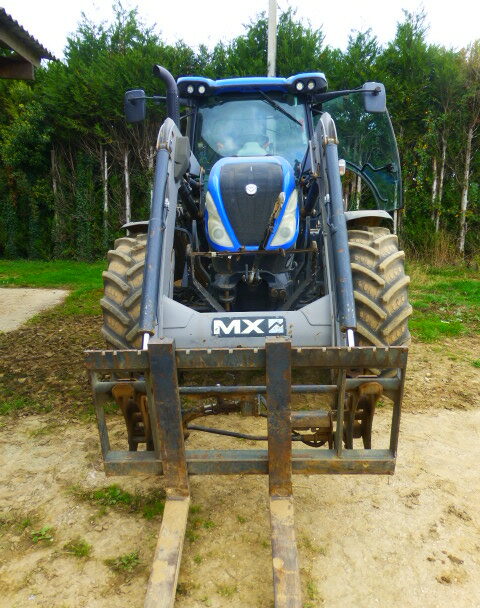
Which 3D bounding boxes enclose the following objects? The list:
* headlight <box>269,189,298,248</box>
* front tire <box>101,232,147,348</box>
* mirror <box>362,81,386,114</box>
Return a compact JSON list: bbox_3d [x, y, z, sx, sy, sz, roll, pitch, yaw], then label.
[{"bbox_3d":[0.319,-0.624,3.220,0.210,0.400,0.250,-2,11,-6],"label":"headlight"},{"bbox_3d":[-0.785,0.055,3.870,0.430,1.310,1.310,0,11,2],"label":"front tire"},{"bbox_3d":[1.424,-2.178,4.680,0.220,0.310,0.100,-3,11,-11],"label":"mirror"}]

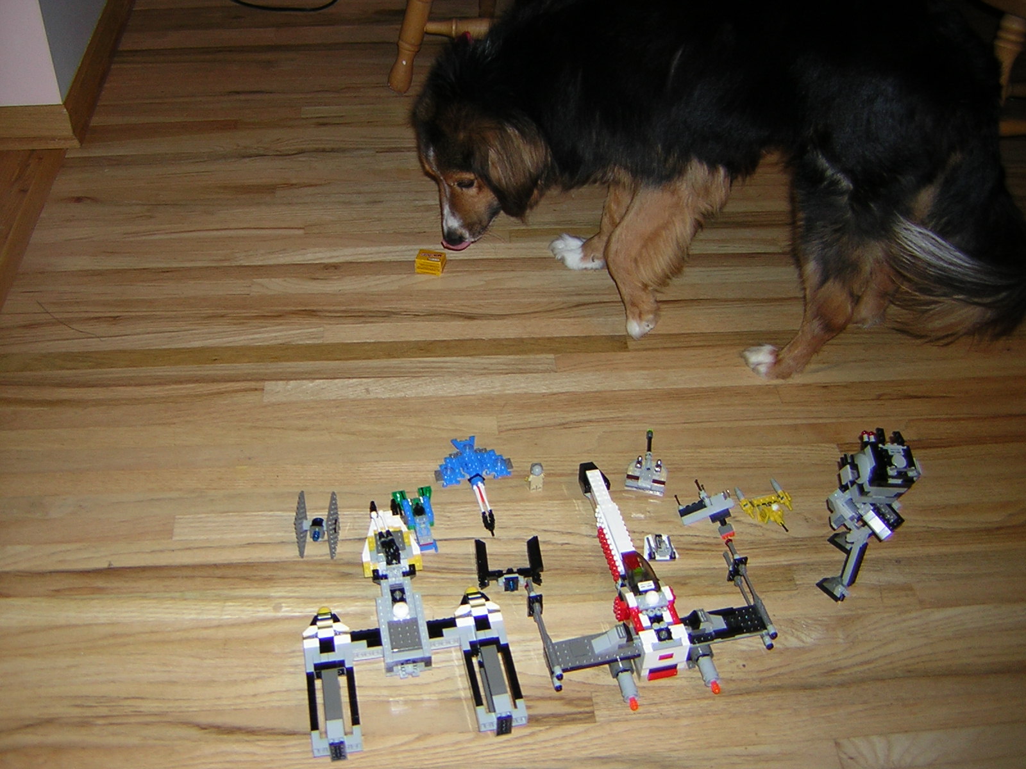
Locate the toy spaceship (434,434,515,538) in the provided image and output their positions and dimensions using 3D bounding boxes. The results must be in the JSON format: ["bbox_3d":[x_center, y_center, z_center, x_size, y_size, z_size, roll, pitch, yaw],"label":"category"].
[{"bbox_3d":[-0.041,0.123,1.304,0.100,0.032,0.156,-8,43,-12],"label":"toy spaceship"}]

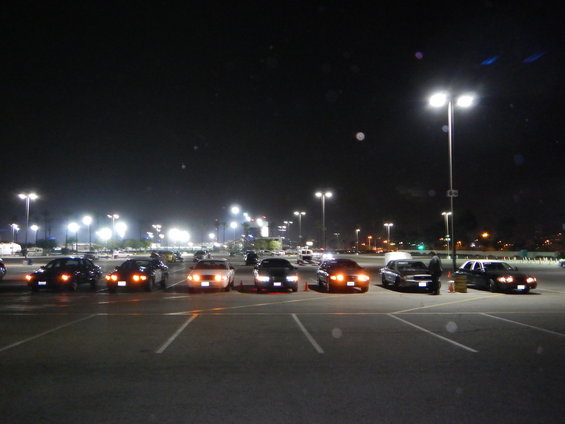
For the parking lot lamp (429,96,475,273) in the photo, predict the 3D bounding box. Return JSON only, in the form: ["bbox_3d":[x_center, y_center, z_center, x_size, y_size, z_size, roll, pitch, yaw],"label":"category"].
[{"bbox_3d":[14.711,-2.514,39.445,3.300,15.500,0.800,0,-5,-4],"label":"parking lot lamp"}]

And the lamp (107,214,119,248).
[{"bbox_3d":[-60.599,8.722,163.204,3.200,15.500,0.800,0,-5,-4],"label":"lamp"}]

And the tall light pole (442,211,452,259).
[{"bbox_3d":[55.173,7.718,152.145,3.200,15.500,0.800,0,-5,-4],"label":"tall light pole"}]

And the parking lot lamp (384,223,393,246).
[{"bbox_3d":[48.912,12.848,208.643,3.200,15.500,0.800,0,-5,-4],"label":"parking lot lamp"}]

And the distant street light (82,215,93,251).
[{"bbox_3d":[-70.200,9.096,164.555,2.600,15.000,0.900,0,-5,-4],"label":"distant street light"}]

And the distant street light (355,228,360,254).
[{"bbox_3d":[41.495,16.843,249.880,2.200,15.000,0.900,0,-5,-4],"label":"distant street light"}]

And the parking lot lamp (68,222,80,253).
[{"bbox_3d":[-94.304,12.910,206.563,2.600,15.000,0.900,0,-5,-4],"label":"parking lot lamp"}]

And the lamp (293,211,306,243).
[{"bbox_3d":[5.952,7.718,152.145,3.200,15.500,0.800,0,-5,-4],"label":"lamp"}]

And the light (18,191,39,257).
[{"bbox_3d":[-59.859,3.602,106.809,3.300,15.500,0.800,0,-5,-4],"label":"light"}]

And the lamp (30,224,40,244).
[{"bbox_3d":[-119.263,14.133,220.030,2.600,15.000,0.900,0,-5,-4],"label":"lamp"}]

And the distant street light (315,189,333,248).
[{"bbox_3d":[9.519,3.360,104.144,3.300,15.500,0.800,0,-5,-4],"label":"distant street light"}]

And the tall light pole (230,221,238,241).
[{"bbox_3d":[-20.917,12.293,199.768,2.600,15.000,0.900,0,-5,-4],"label":"tall light pole"}]

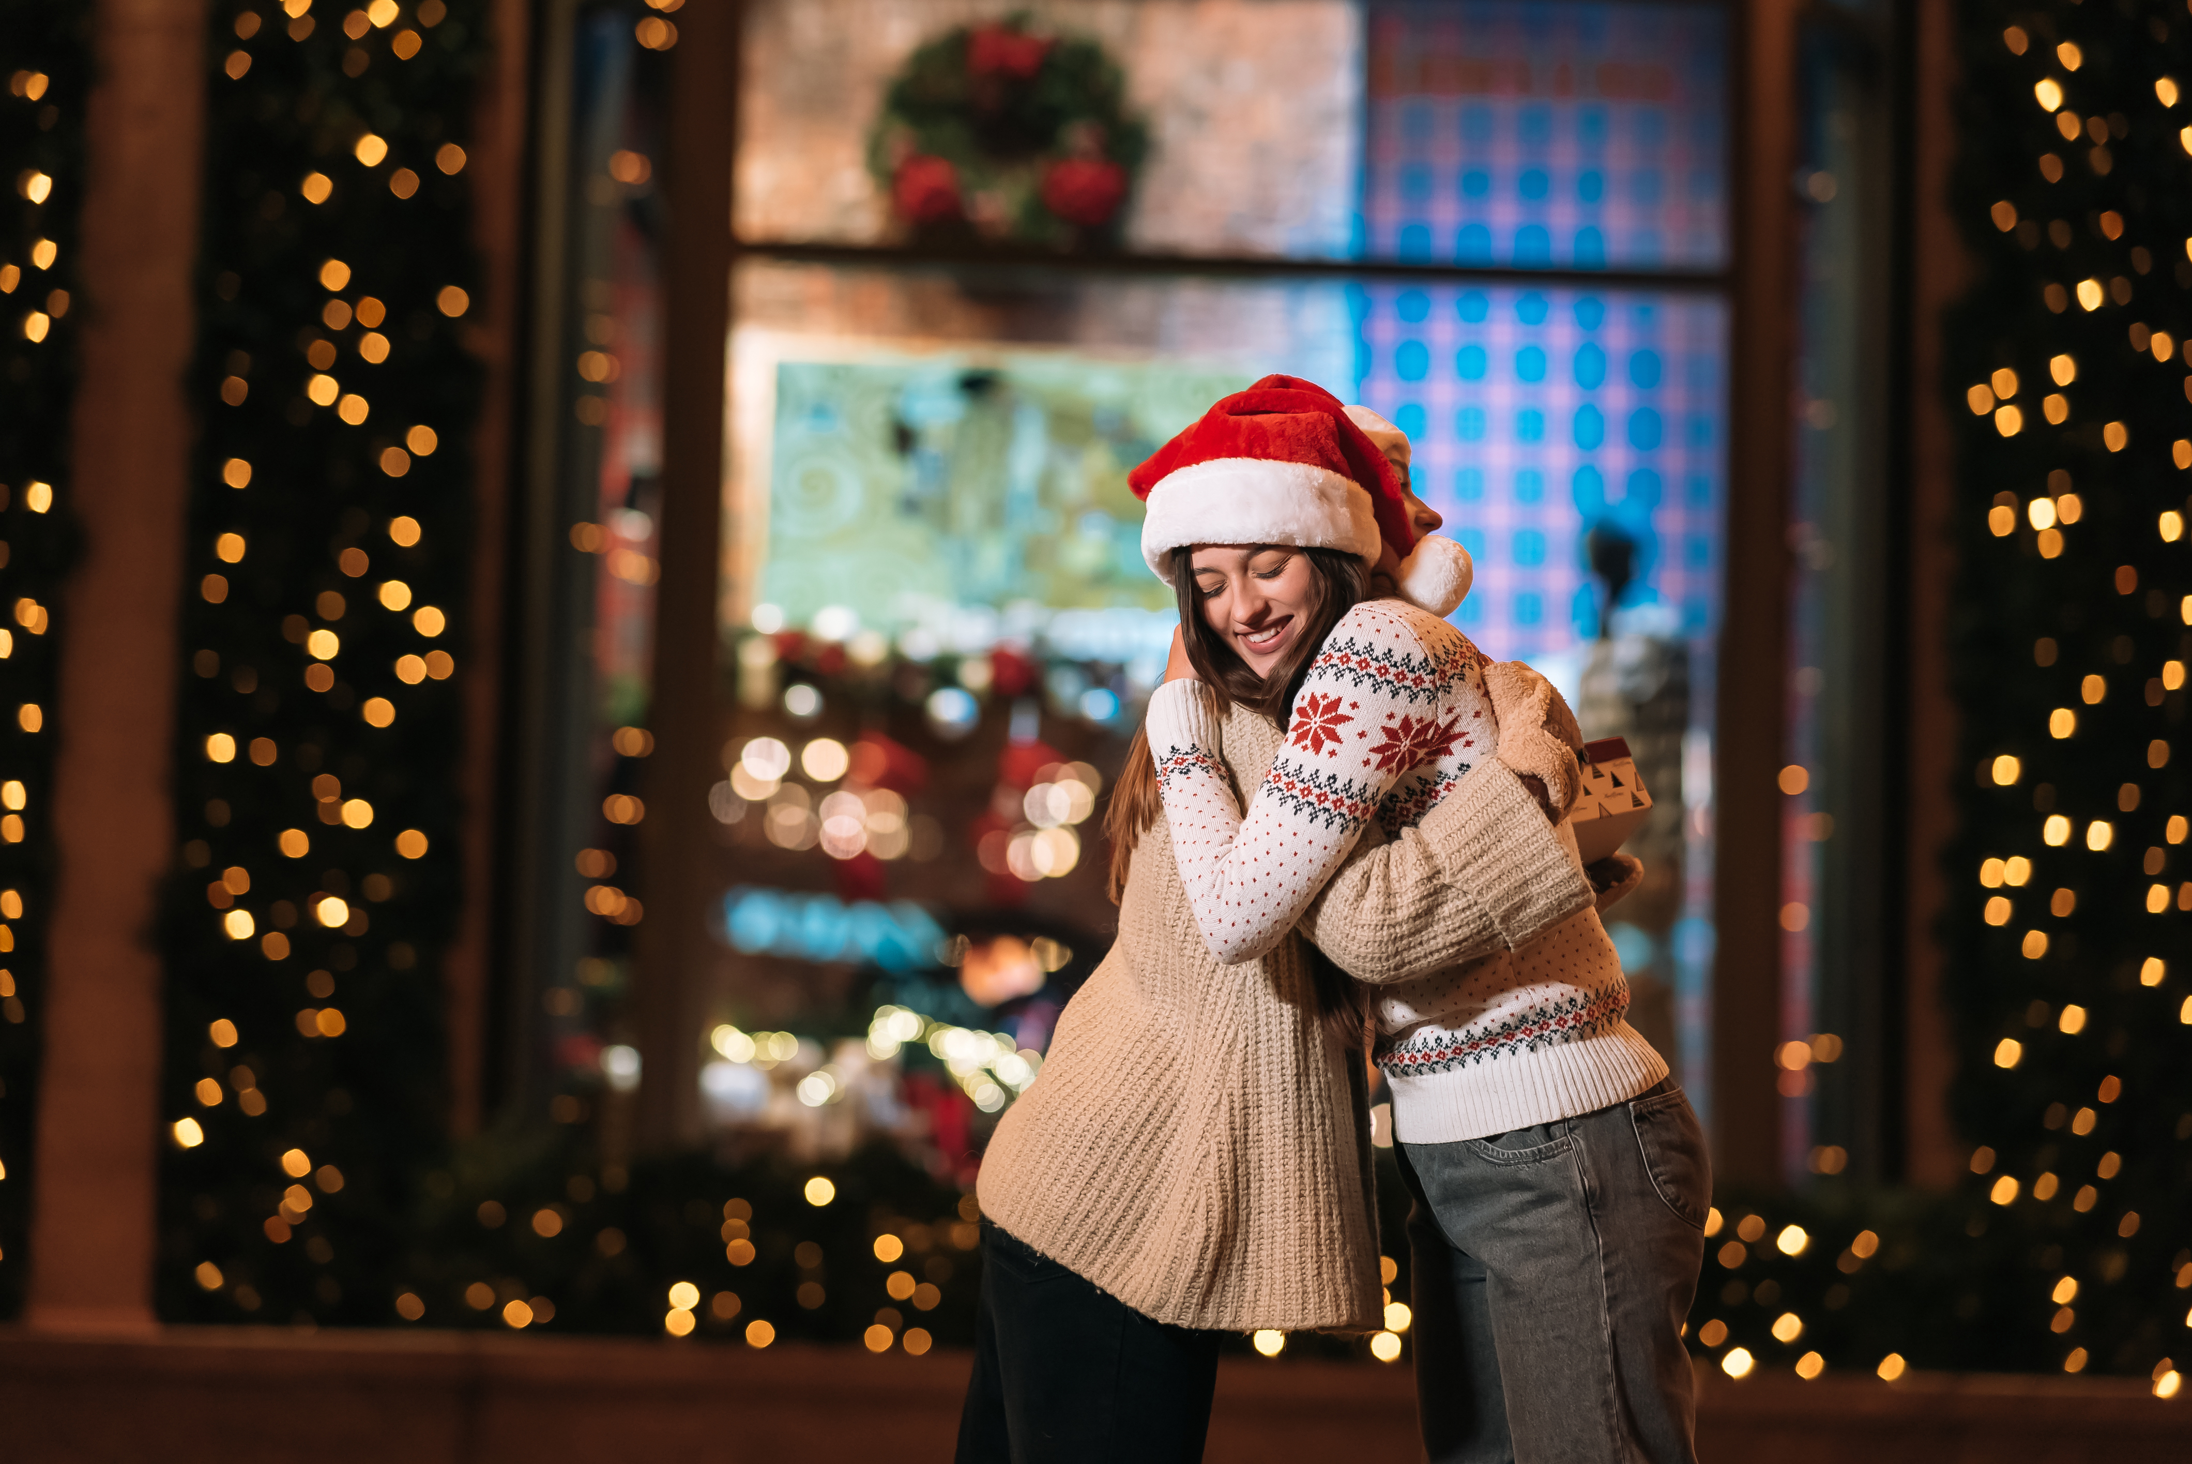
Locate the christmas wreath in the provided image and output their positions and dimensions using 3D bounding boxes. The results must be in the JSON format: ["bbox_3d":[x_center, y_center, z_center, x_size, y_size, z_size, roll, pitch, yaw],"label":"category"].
[{"bbox_3d":[-0.235,-1.570,13.800,0.710,0.700,0.180,2,-6,-4],"label":"christmas wreath"}]

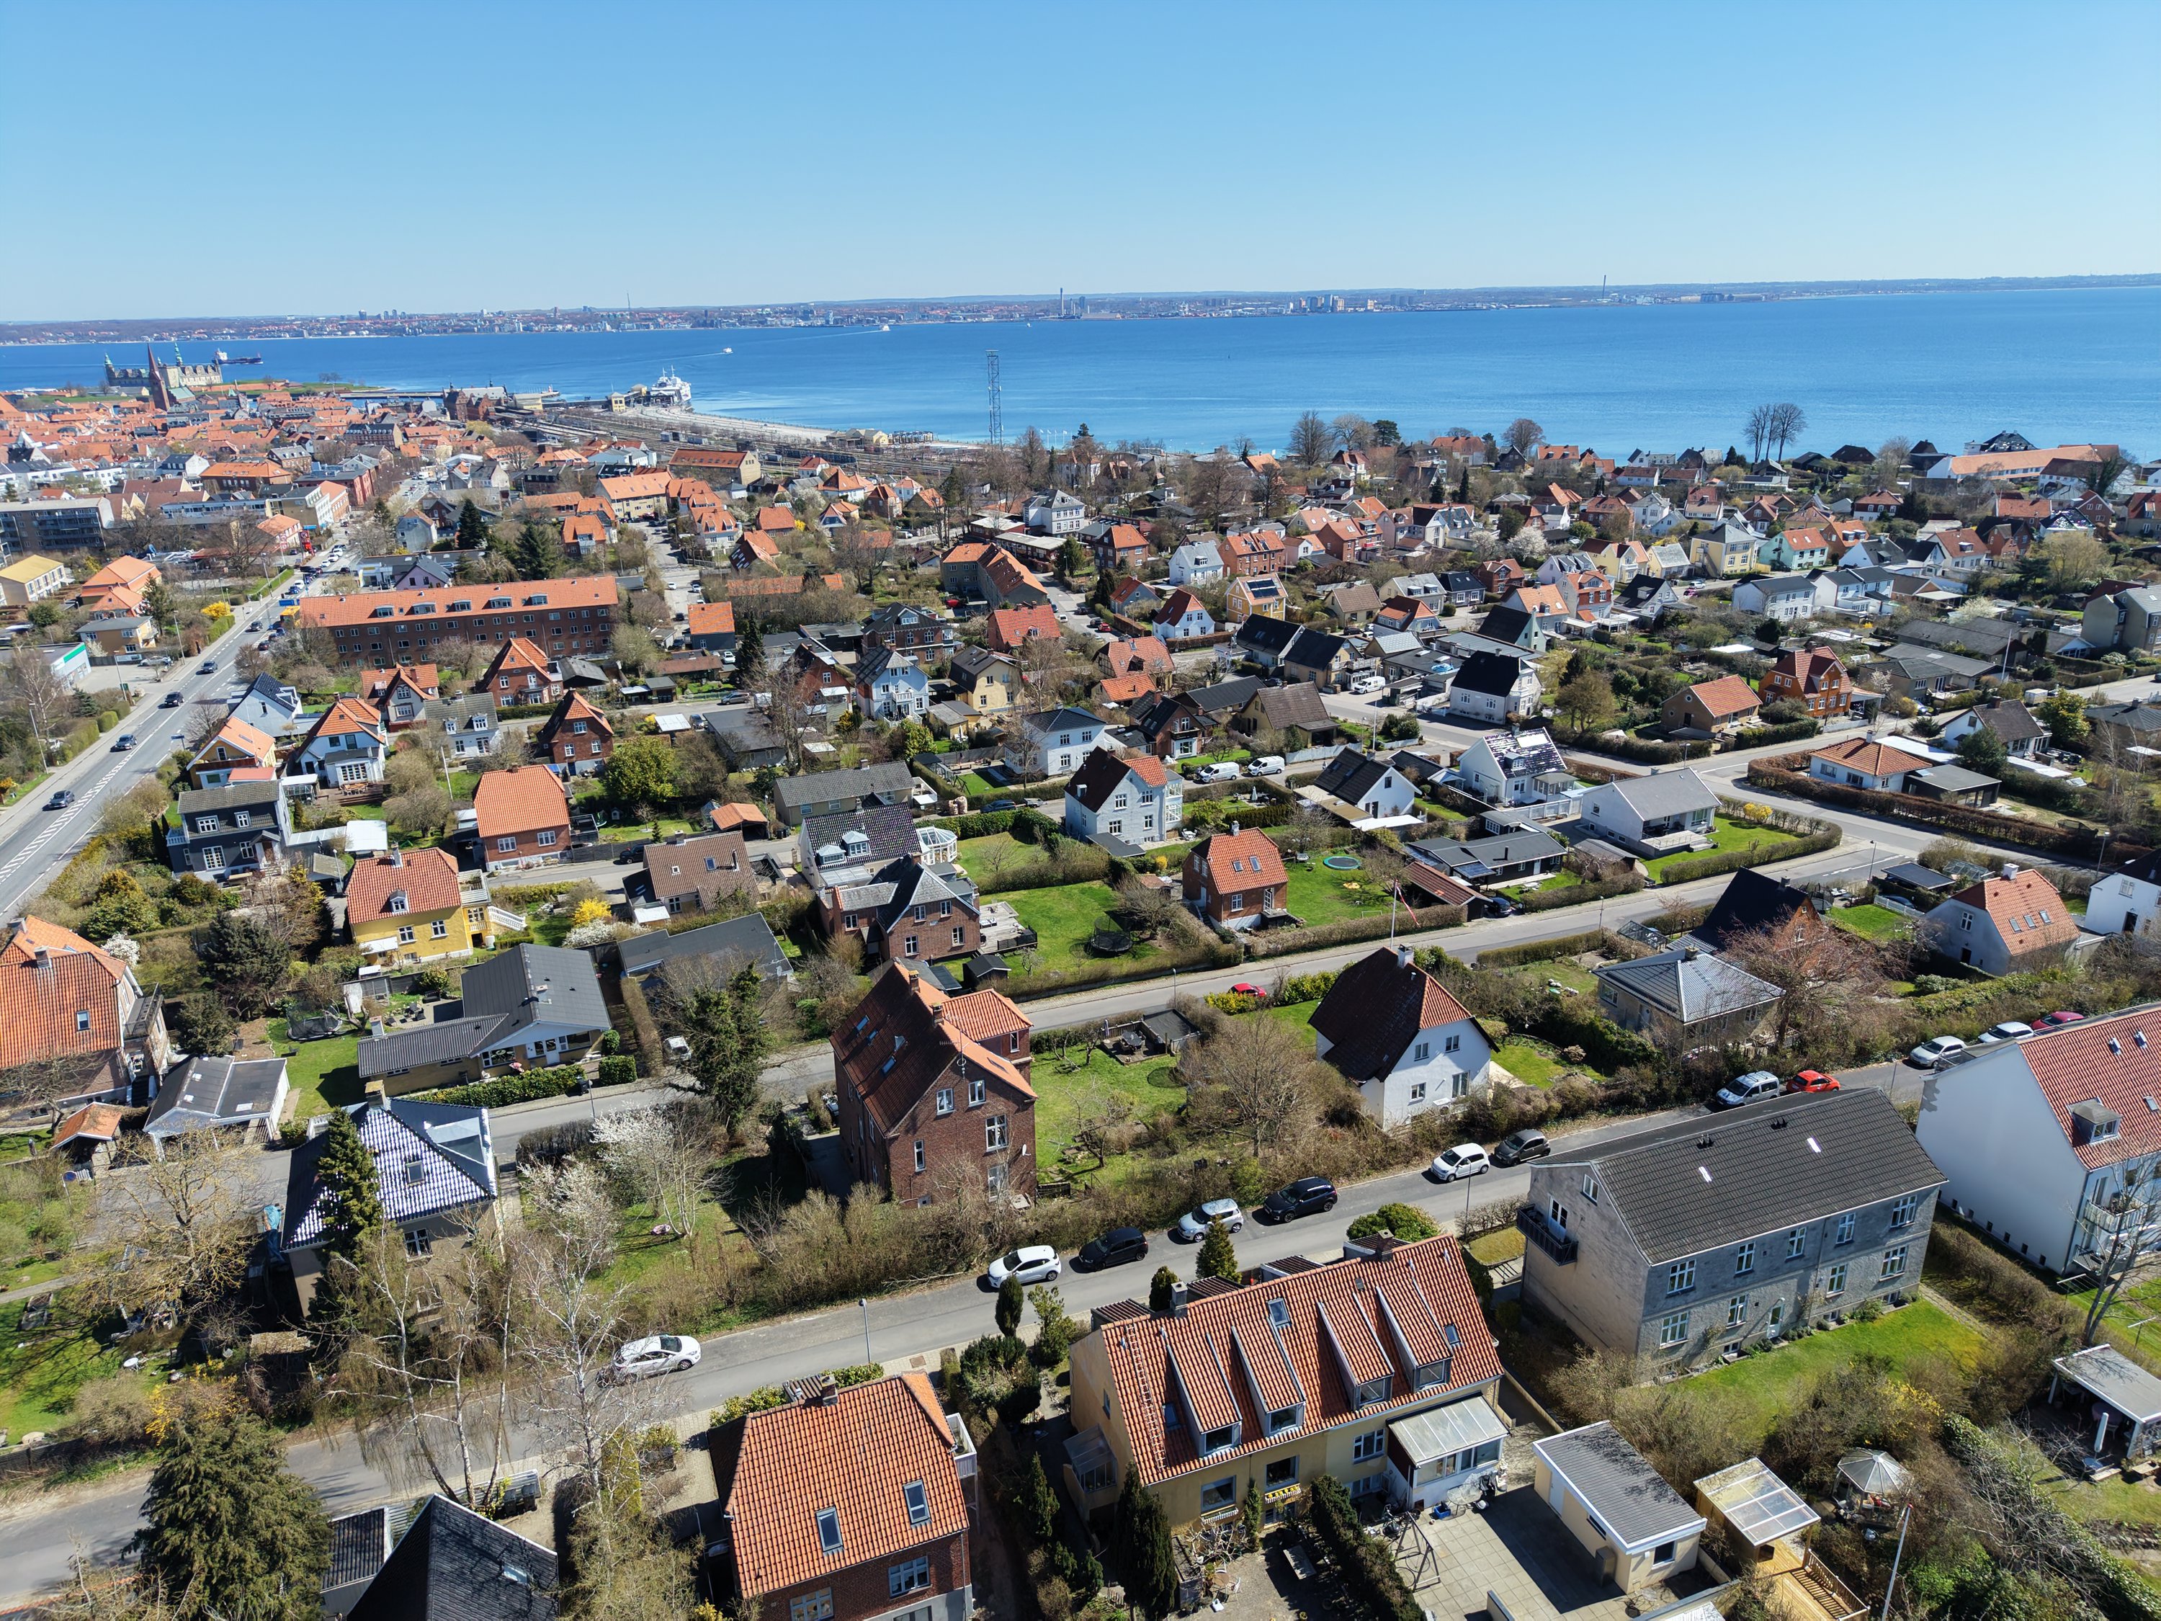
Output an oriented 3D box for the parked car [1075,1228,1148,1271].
[{"bbox_3d":[1.900,24.900,85.600,4.100,1.480,1.780,-8,20,-18],"label":"parked car"}]

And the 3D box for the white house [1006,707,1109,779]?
[{"bbox_3d":[-3.148,-9.458,197.742,11.110,7.650,7.590,-10,21,-24],"label":"white house"}]

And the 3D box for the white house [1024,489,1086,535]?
[{"bbox_3d":[-7.316,-84.888,424.522,13.600,11.200,11.200,-8,20,-20],"label":"white house"}]

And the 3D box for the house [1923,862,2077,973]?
[{"bbox_3d":[78.347,8.597,127.194,8.100,7.300,8.300,-9,20,-21],"label":"house"}]

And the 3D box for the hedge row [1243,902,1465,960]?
[{"bbox_3d":[24.253,10.635,132.784,21.576,1.750,1.450,-8,20,-19],"label":"hedge row"}]

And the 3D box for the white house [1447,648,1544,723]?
[{"bbox_3d":[59.360,-17.960,213.360,8.010,8.860,9.900,-15,23,-34],"label":"white house"}]

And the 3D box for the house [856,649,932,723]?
[{"bbox_3d":[-27.880,-19.350,221.630,8.630,9.500,8.200,-10,21,-25],"label":"house"}]

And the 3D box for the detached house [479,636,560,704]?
[{"bbox_3d":[-88.598,-21.507,235.521,11.600,9.800,9.400,-8,20,-19],"label":"detached house"}]

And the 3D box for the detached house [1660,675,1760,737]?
[{"bbox_3d":[89.540,-15.519,212.361,11.020,5.790,8.570,-13,22,-31],"label":"detached house"}]

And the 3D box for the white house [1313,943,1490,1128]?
[{"bbox_3d":[21.932,14.809,103.127,9.500,9.600,9.500,-9,20,-21],"label":"white house"}]

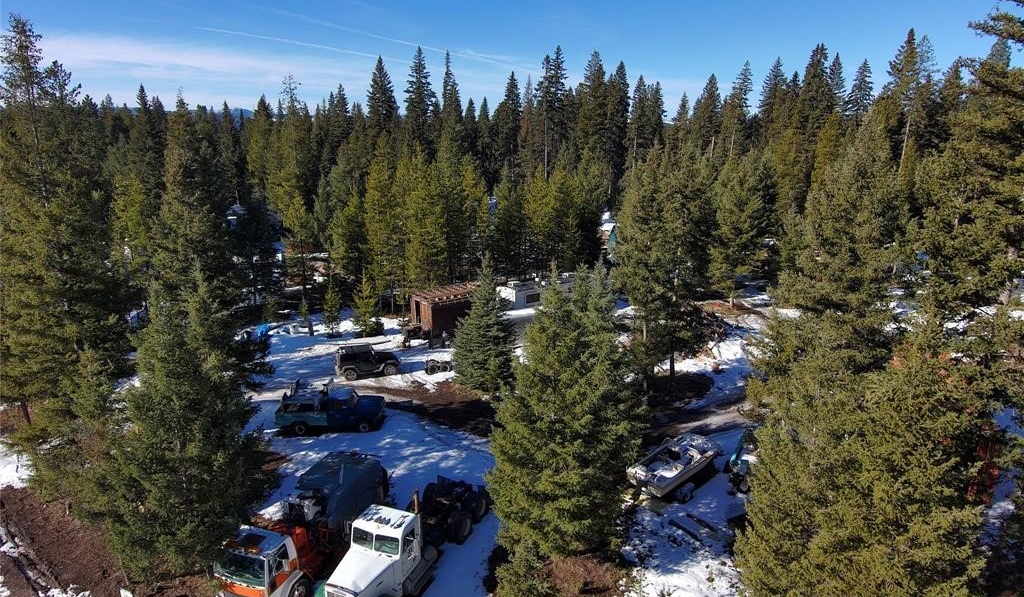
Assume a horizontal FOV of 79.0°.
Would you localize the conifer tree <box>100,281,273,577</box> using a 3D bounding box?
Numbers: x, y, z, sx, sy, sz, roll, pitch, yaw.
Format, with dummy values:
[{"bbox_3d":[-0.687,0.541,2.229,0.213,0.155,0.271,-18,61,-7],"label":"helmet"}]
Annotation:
[{"bbox_3d":[-10.801,4.482,20.603,5.200,10.540,5.200,0,16,0],"label":"conifer tree"}]

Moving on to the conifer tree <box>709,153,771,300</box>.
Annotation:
[{"bbox_3d":[18.145,-5.328,49.434,4.765,12.417,4.765,0,15,0],"label":"conifer tree"}]

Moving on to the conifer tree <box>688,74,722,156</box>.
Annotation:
[{"bbox_3d":[26.299,-19.829,85.816,4.621,21.256,4.621,0,15,0],"label":"conifer tree"}]

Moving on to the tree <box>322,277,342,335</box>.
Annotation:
[{"bbox_3d":[-12.545,0.585,43.401,1.398,4.220,1.398,0,15,0],"label":"tree"}]

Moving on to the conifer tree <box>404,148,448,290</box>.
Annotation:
[{"bbox_3d":[-7.168,-5.738,50.863,3.700,12.900,3.700,0,16,0],"label":"conifer tree"}]

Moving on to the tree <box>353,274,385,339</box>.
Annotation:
[{"bbox_3d":[-9.972,0.482,43.147,2.224,4.554,2.224,0,15,0],"label":"tree"}]

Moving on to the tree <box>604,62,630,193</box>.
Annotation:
[{"bbox_3d":[14.416,-20.554,85.616,3.553,22.761,3.553,0,15,0],"label":"tree"}]

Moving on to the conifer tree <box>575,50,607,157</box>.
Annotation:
[{"bbox_3d":[12.836,-26.848,101.527,5.400,25.880,5.400,0,16,0],"label":"conifer tree"}]

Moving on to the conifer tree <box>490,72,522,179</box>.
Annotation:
[{"bbox_3d":[-0.739,-25.275,101.972,5.000,22.610,5.000,0,16,0],"label":"conifer tree"}]

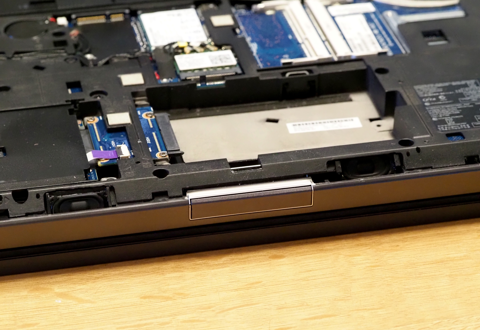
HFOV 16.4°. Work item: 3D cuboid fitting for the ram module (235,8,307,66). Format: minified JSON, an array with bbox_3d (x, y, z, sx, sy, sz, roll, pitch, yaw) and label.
[{"bbox_3d":[0.016,-0.067,0.865,0.025,0.003,0.070,-6,28,-8],"label":"ram module"}]

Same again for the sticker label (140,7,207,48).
[{"bbox_3d":[-0.034,-0.071,0.865,0.029,0.001,0.043,-6,28,-8],"label":"sticker label"}]

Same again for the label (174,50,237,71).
[{"bbox_3d":[-0.017,-0.051,0.827,0.029,0.001,0.018,-6,28,-8],"label":"label"}]

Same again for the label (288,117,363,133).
[{"bbox_3d":[0.040,-0.018,0.785,0.035,0.001,0.010,-6,28,-8],"label":"label"}]

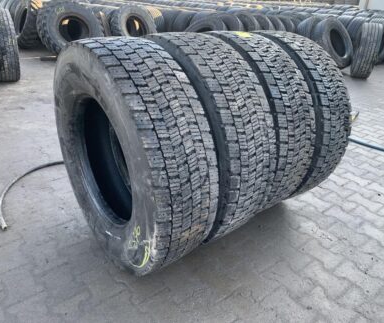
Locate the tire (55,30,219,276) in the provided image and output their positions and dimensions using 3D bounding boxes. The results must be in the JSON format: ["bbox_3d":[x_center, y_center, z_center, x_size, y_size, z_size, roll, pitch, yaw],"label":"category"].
[{"bbox_3d":[-0.304,-0.020,1.463,0.314,1.008,1.008,-19,33,-33],"label":"tire"}]

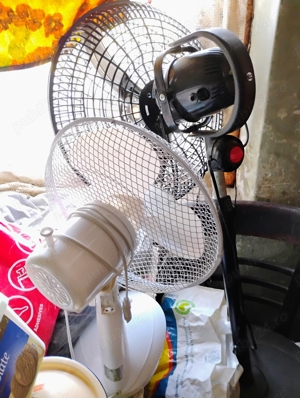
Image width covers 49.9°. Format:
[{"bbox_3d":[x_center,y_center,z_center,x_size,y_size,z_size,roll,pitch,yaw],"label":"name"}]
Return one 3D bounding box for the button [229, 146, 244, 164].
[{"bbox_3d":[0.137,-0.072,0.518,0.027,0.027,0.010,-12,20,-17],"label":"button"}]

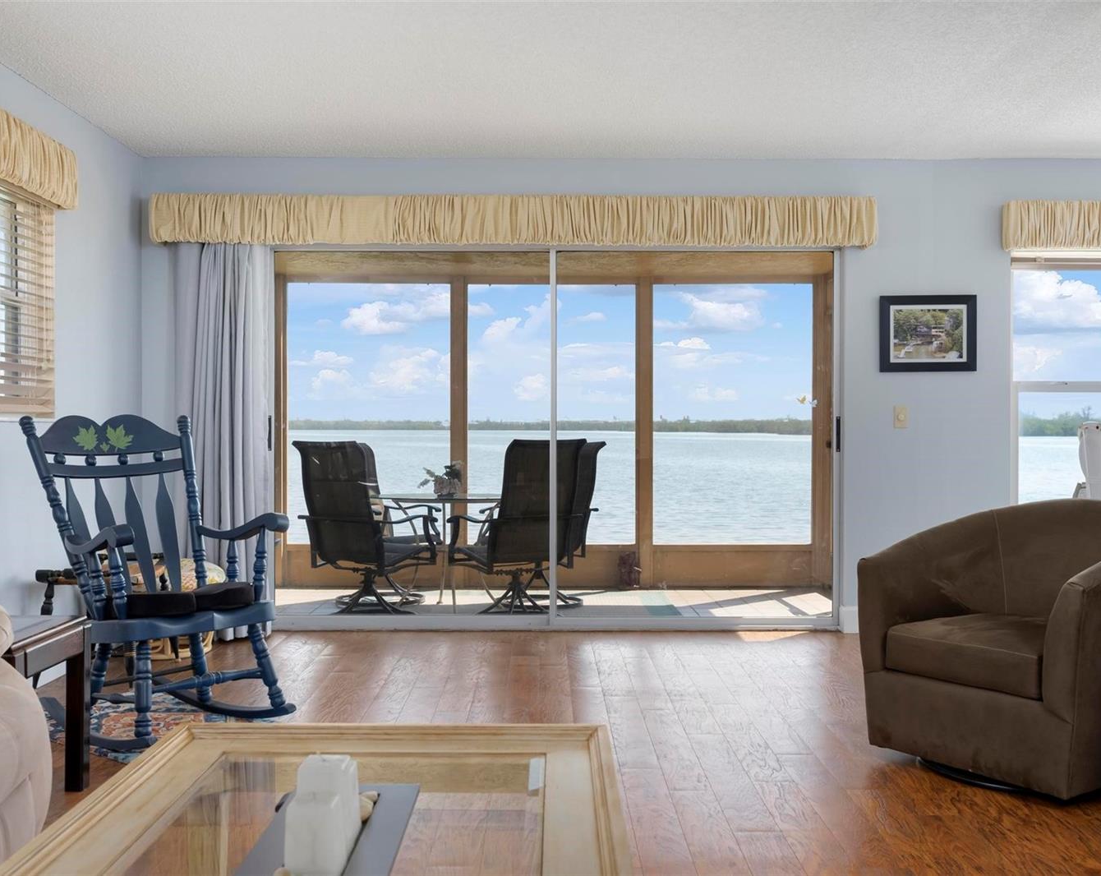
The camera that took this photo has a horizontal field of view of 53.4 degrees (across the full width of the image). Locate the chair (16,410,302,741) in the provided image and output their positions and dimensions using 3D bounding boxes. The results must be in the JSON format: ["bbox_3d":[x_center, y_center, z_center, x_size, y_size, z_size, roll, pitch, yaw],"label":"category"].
[{"bbox_3d":[-1.430,0.462,4.014,0.880,1.110,0.670,0,1,39],"label":"chair"}]

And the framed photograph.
[{"bbox_3d":[1.942,-0.536,5.630,0.497,0.395,0.028,0,1,0],"label":"framed photograph"}]

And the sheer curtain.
[{"bbox_3d":[-1.643,-0.056,5.470,0.490,2.080,0.130,0,1,0],"label":"sheer curtain"}]

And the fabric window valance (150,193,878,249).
[{"bbox_3d":[-0.185,-1.091,5.550,3.650,0.265,0.160,0,1,0],"label":"fabric window valance"}]

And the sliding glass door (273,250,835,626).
[{"bbox_3d":[0.018,0.007,5.680,2.940,1.990,0.100,0,1,0],"label":"sliding glass door"}]

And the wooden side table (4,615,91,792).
[{"bbox_3d":[-1.665,0.776,2.987,0.610,0.502,0.530,0,1,0],"label":"wooden side table"}]

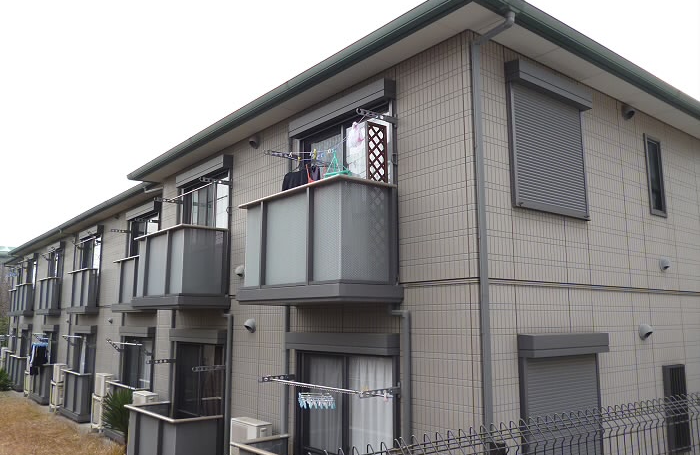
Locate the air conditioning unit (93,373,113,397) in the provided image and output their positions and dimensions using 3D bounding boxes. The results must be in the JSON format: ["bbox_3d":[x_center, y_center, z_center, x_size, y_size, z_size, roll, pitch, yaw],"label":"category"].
[{"bbox_3d":[-6.249,4.011,14.435,0.231,0.539,0.726,7,-12,-38],"label":"air conditioning unit"}]

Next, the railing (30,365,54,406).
[{"bbox_3d":[-10.798,5.422,19.818,0.340,1.260,2.080,7,-12,-39],"label":"railing"}]

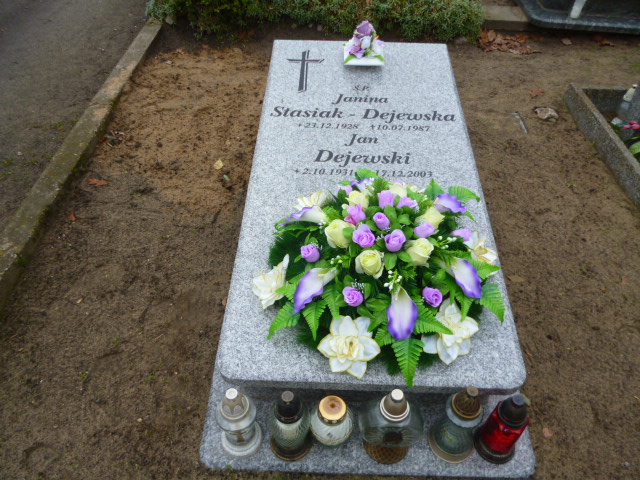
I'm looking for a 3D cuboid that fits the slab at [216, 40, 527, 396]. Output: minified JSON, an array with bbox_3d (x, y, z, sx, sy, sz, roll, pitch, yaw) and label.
[{"bbox_3d":[0.159,-0.266,1.879,0.800,0.045,1.696,2,49,1],"label":"slab"}]

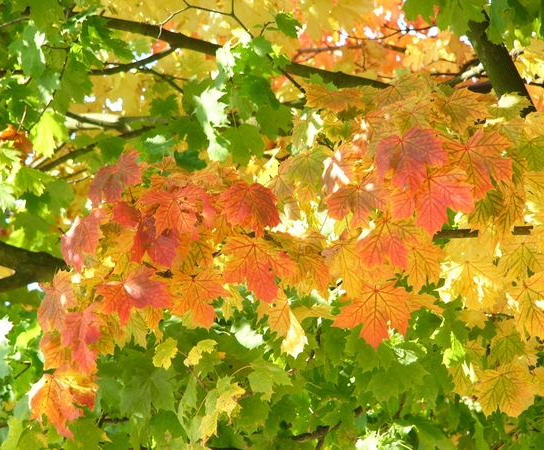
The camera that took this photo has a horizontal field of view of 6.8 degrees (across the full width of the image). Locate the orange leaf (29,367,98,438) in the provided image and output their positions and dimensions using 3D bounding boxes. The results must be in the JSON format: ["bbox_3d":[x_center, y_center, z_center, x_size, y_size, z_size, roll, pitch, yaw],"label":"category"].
[{"bbox_3d":[-0.360,0.308,7.950,0.115,0.122,0.050,-11,-20,-4],"label":"orange leaf"}]

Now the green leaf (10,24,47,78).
[{"bbox_3d":[-0.433,-0.307,8.100,0.071,0.096,0.045,0,-15,-25],"label":"green leaf"}]

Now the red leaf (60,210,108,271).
[{"bbox_3d":[-0.328,0.027,8.000,0.086,0.111,0.040,3,-21,21],"label":"red leaf"}]

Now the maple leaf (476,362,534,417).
[{"bbox_3d":[0.439,0.309,8.600,0.109,0.099,0.025,0,-20,0],"label":"maple leaf"}]

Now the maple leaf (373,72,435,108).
[{"bbox_3d":[0.236,-0.236,8.200,0.111,0.079,0.035,-6,-38,-4],"label":"maple leaf"}]

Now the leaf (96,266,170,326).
[{"bbox_3d":[-0.235,0.121,7.750,0.126,0.102,0.040,0,-15,-10],"label":"leaf"}]

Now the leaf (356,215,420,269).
[{"bbox_3d":[0.204,0.029,8.000,0.112,0.098,0.030,0,-25,0],"label":"leaf"}]

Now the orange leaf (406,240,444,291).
[{"bbox_3d":[0.270,0.072,8.100,0.074,0.088,0.030,0,-20,0],"label":"orange leaf"}]

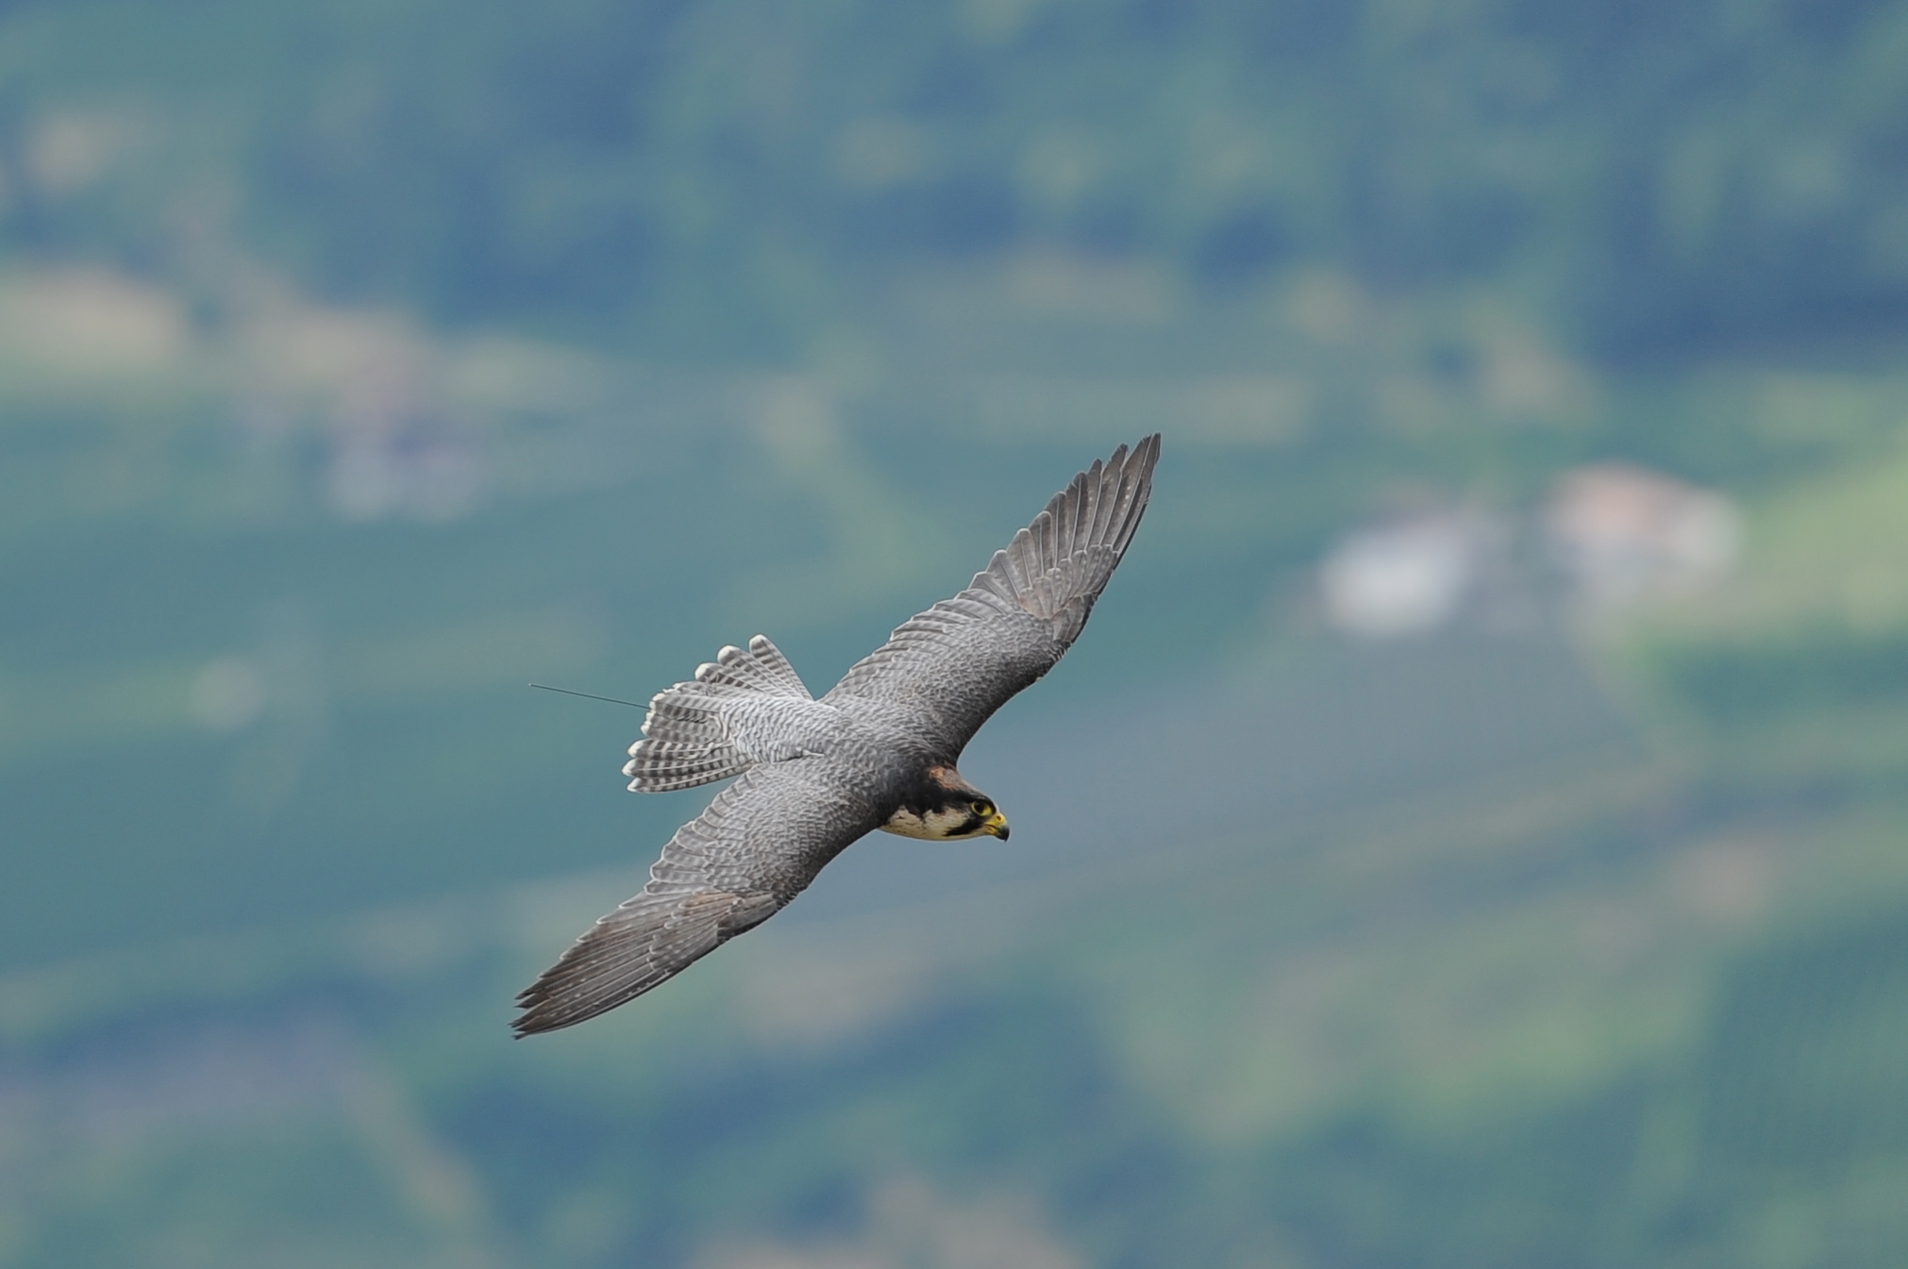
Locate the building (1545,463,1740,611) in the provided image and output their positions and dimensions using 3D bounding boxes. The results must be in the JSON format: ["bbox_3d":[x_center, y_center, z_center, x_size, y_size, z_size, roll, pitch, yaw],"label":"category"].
[{"bbox_3d":[58.511,-8.302,900.000,14.000,8.500,11.000,-5,18,-17],"label":"building"}]

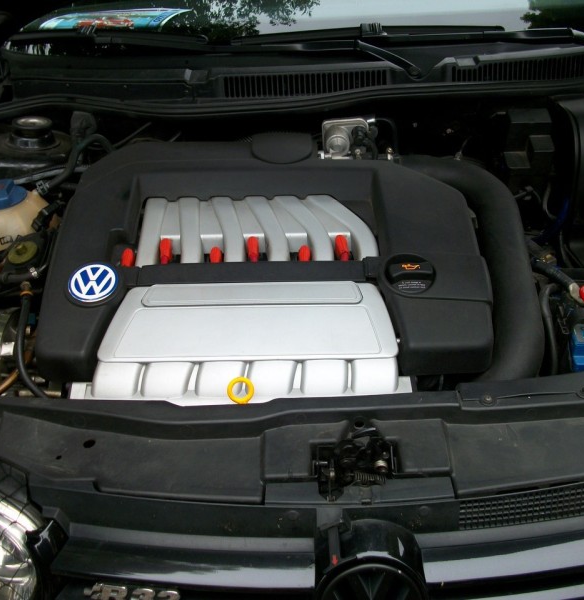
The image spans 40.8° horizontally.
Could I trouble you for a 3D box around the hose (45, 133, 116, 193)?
[{"bbox_3d":[-0.349,-0.224,1.290,0.115,0.070,0.100,-1,36,0],"label":"hose"}]

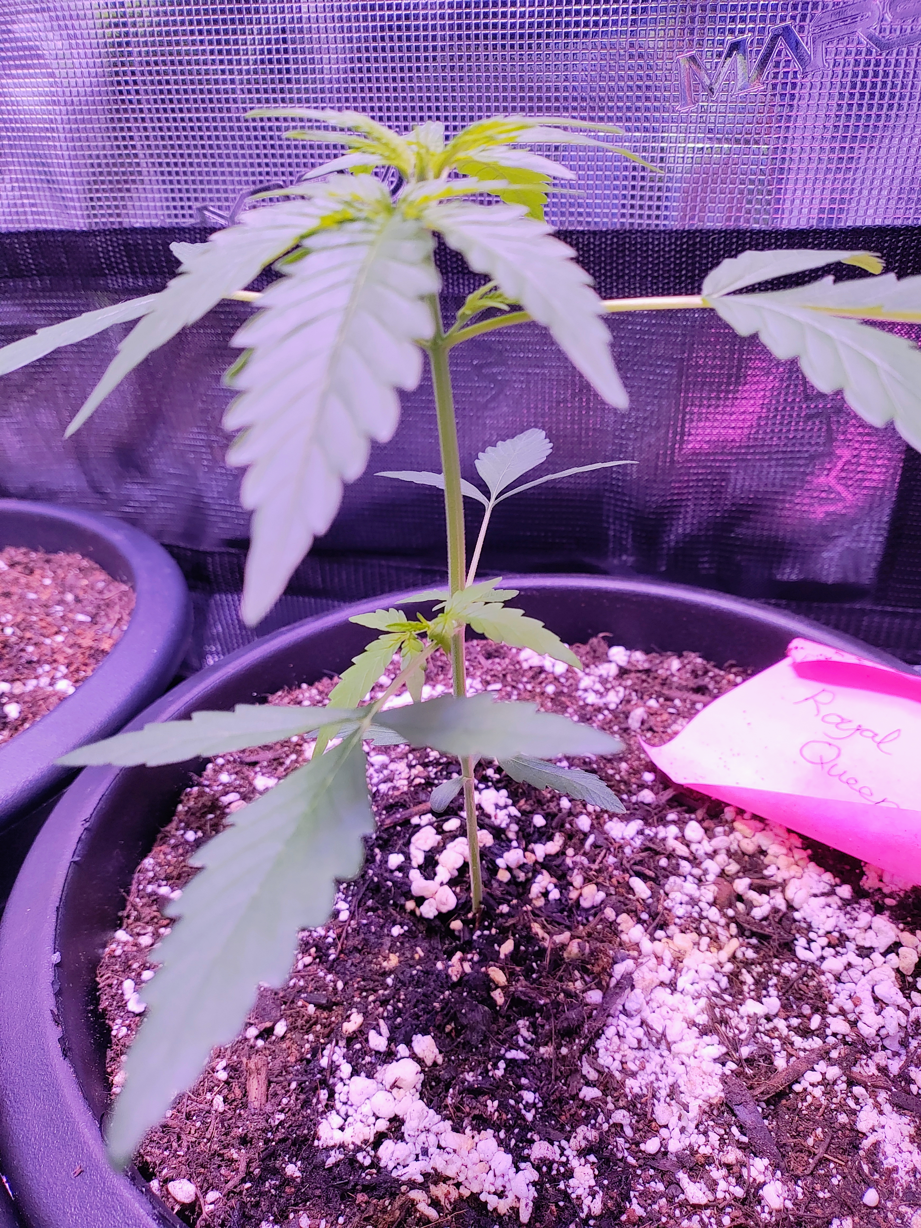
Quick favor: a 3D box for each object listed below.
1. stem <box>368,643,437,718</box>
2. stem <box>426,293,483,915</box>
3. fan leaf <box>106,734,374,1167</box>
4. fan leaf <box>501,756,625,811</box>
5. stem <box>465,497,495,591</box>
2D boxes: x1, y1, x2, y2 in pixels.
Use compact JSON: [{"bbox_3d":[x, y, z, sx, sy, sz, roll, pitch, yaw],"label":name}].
[{"bbox_3d":[-0.010,0.012,0.172,0.002,0.002,0.034,45,36,0],"label":"stem"},{"bbox_3d":[0.000,0.010,0.195,0.004,0.157,0.004,-4,29,0],"label":"stem"},{"bbox_3d":[-0.033,0.050,0.142,0.027,0.009,0.073,14,60,27],"label":"fan leaf"},{"bbox_3d":[0.022,0.038,0.203,0.033,0.005,0.012,22,33,7],"label":"fan leaf"},{"bbox_3d":[0.004,-0.014,0.205,0.002,0.002,0.036,15,51,0],"label":"stem"}]

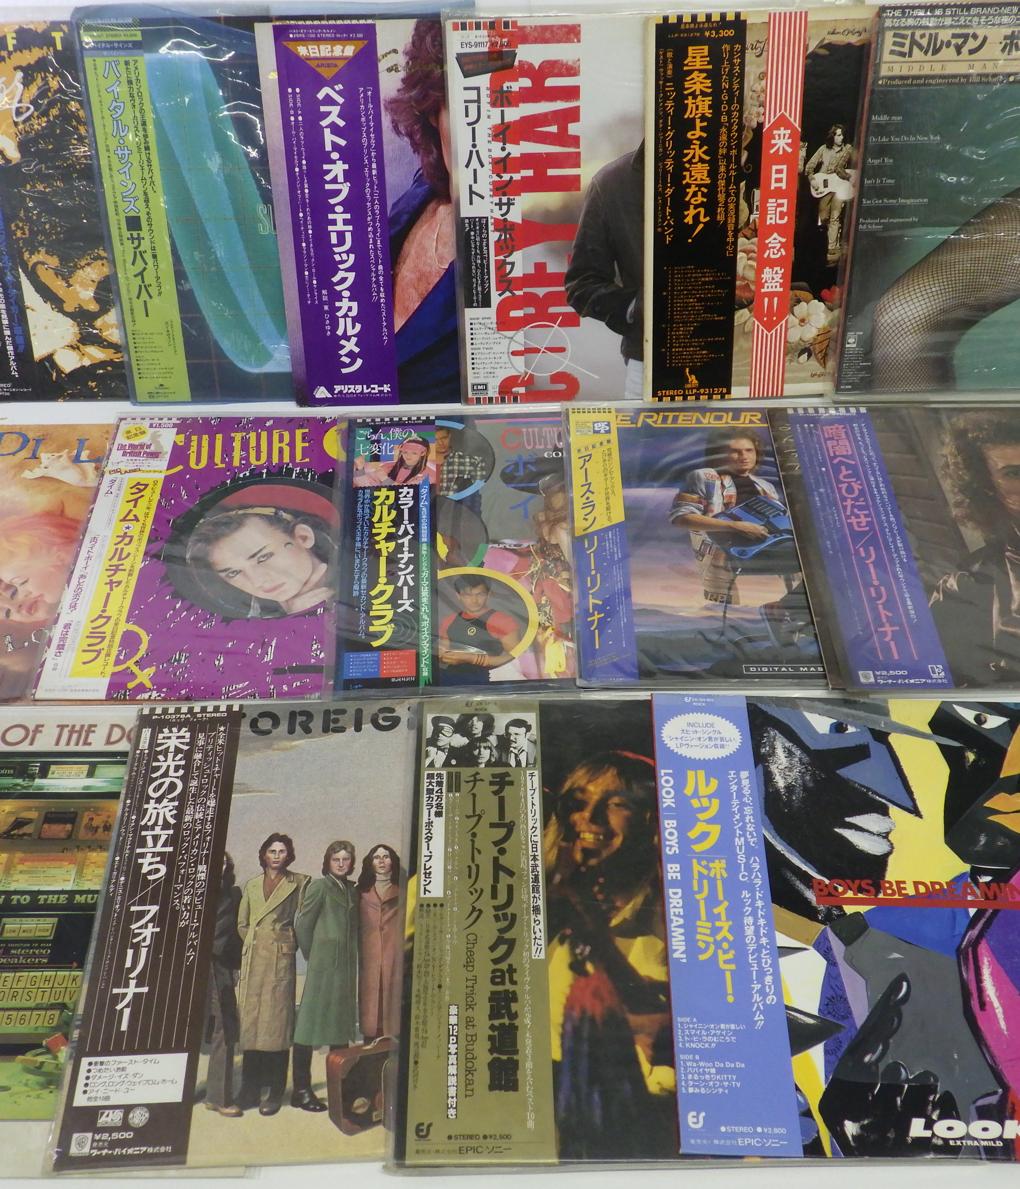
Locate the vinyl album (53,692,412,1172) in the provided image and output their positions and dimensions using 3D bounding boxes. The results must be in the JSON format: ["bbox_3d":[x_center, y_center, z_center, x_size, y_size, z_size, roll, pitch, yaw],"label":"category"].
[{"bbox_3d":[-0.097,0.193,0.807,0.315,0.007,0.315,-2,47,-1],"label":"vinyl album"}]

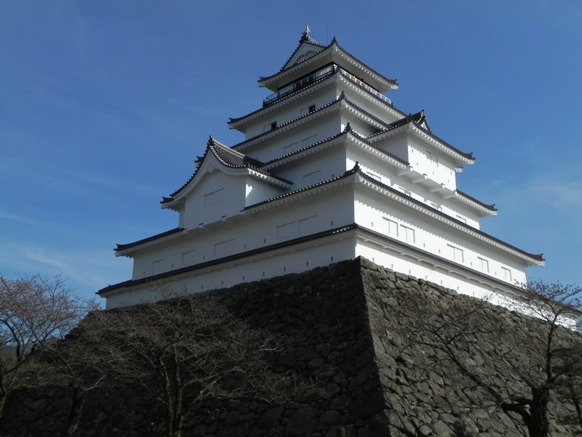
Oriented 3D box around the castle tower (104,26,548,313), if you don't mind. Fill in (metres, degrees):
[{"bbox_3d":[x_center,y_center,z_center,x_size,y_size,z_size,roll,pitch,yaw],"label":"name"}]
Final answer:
[{"bbox_3d":[3.690,-3.980,55.300,27.400,25.700,28.170,-16,-25,41],"label":"castle tower"}]

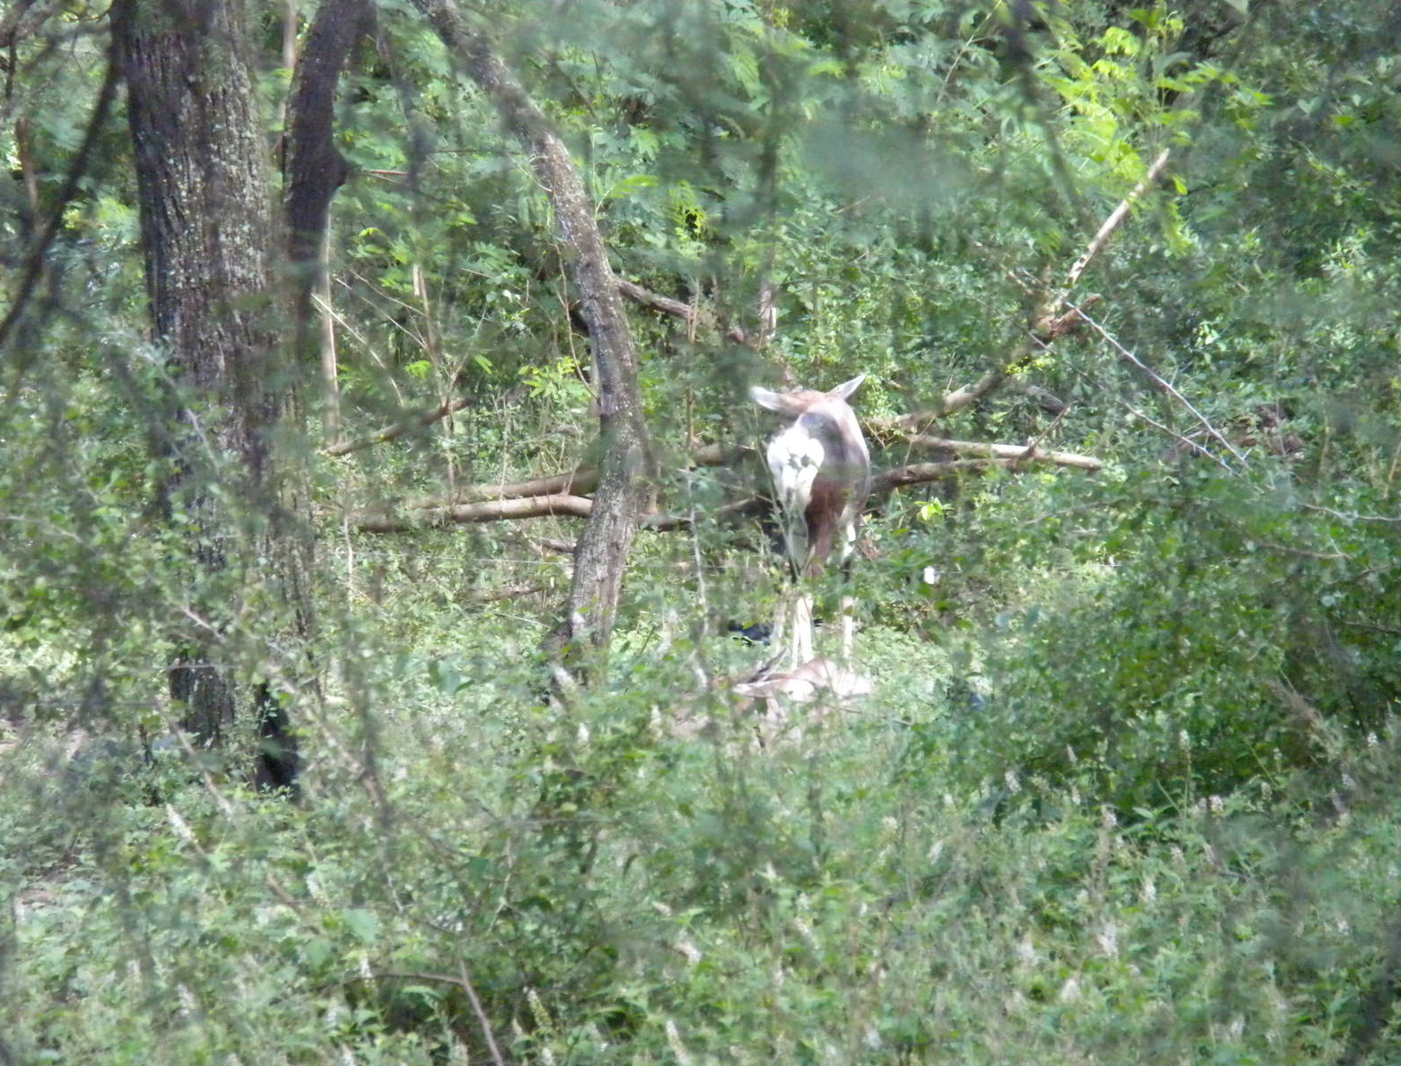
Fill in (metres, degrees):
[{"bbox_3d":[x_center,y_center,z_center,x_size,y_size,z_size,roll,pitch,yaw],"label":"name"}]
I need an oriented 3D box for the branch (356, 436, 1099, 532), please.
[{"bbox_3d":[0.096,-0.171,37.800,2.650,0.350,0.450,0,2,0],"label":"branch"}]

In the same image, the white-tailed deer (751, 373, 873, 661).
[{"bbox_3d":[0.376,-0.039,35.600,0.370,0.990,1.150,0,2,13],"label":"white-tailed deer"}]

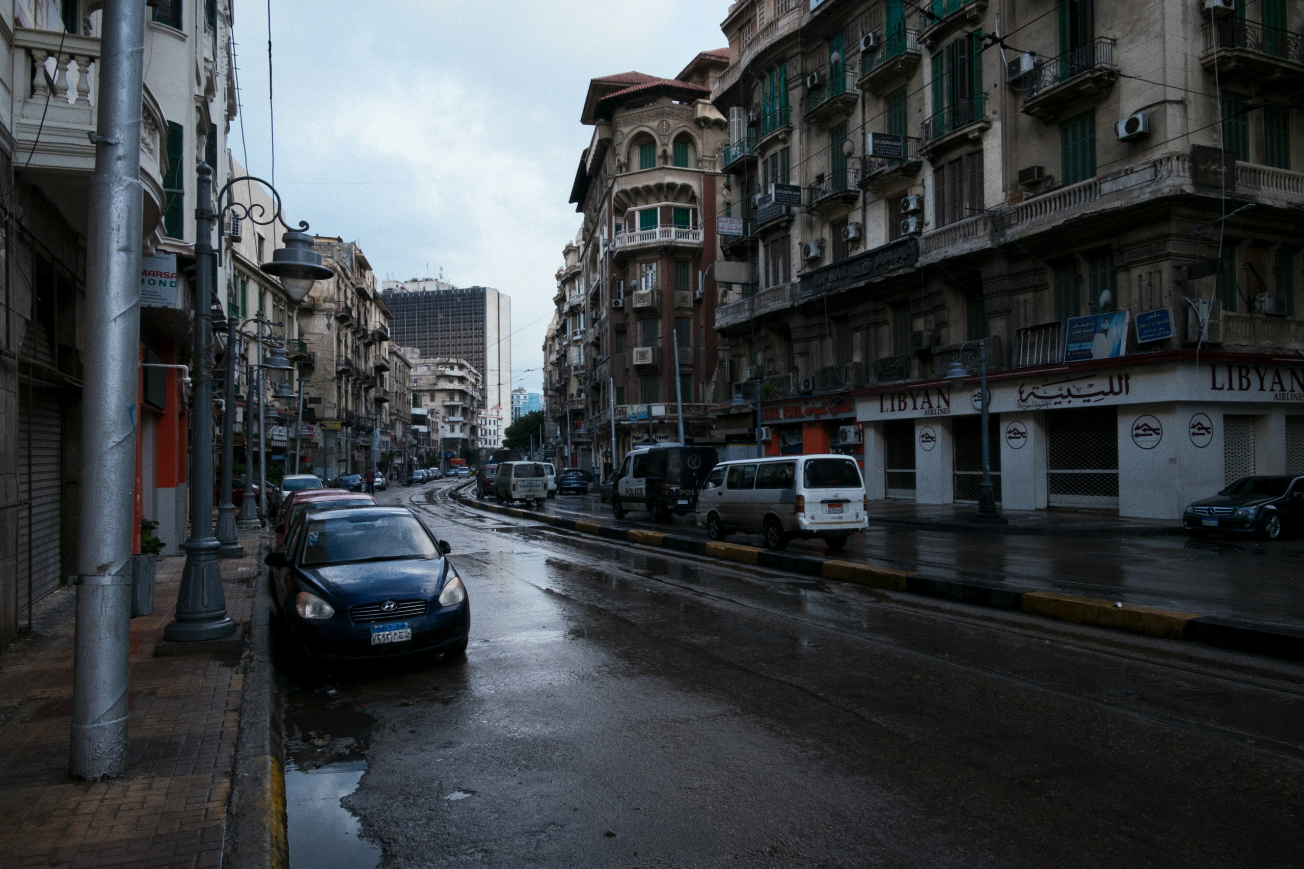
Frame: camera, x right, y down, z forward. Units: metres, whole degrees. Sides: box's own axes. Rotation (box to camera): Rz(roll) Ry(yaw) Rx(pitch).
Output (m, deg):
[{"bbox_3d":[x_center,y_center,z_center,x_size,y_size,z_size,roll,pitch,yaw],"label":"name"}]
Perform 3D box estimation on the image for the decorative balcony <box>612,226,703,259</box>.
[{"bbox_3d":[0.393,-13.333,60.424,6.200,1.500,2.200,-1,-2,3],"label":"decorative balcony"}]

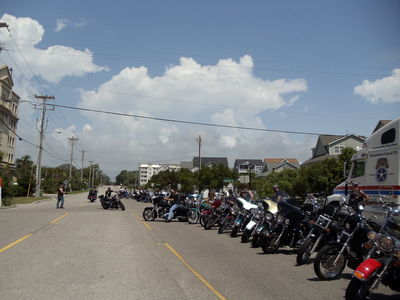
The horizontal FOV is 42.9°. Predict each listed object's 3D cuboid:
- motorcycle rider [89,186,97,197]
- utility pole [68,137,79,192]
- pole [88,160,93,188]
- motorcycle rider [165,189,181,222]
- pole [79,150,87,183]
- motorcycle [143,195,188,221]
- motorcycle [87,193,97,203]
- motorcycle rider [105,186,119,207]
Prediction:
[{"bbox_3d":[-10.494,4.219,50.000,0.800,1.300,0.800,1,-4,-8],"label":"motorcycle rider"},{"bbox_3d":[-28.132,3.084,112.000,2.400,12.400,0.400,1,-4,-10],"label":"utility pole"},{"bbox_3d":[-47.553,10.786,222.000,2.200,12.200,0.400,1,-4,-10],"label":"pole"},{"bbox_3d":[-1.305,2.678,24.400,0.820,1.550,0.650,1,-4,0],"label":"motorcycle rider"},{"bbox_3d":[-36.884,6.452,160.000,2.500,12.600,0.400,2,-4,-10],"label":"pole"},{"bbox_3d":[-1.600,2.819,24.500,2.350,1.280,0.920,1,-4,0],"label":"motorcycle"},{"bbox_3d":[-10.615,4.591,50.200,0.930,1.330,2.400,1,-4,-8],"label":"motorcycle"},{"bbox_3d":[-6.092,3.217,34.800,0.850,1.360,0.720,-2,-5,34],"label":"motorcycle rider"}]

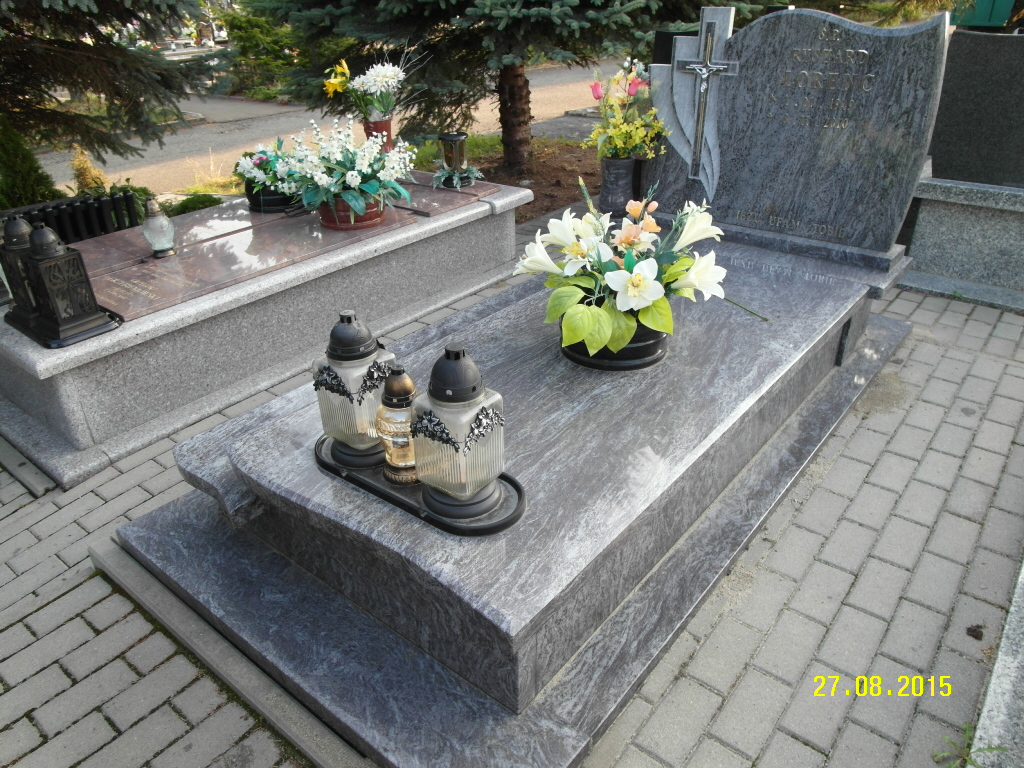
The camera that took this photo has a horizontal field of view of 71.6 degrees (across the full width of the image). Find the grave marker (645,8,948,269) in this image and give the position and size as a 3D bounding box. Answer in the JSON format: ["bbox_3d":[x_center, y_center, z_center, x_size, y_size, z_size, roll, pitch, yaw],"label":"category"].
[{"bbox_3d":[1.071,-1.041,2.934,1.140,0.910,0.190,19,35,33],"label":"grave marker"}]

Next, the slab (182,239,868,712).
[{"bbox_3d":[0.227,-0.003,2.303,1.110,0.225,2.050,19,35,34],"label":"slab"}]

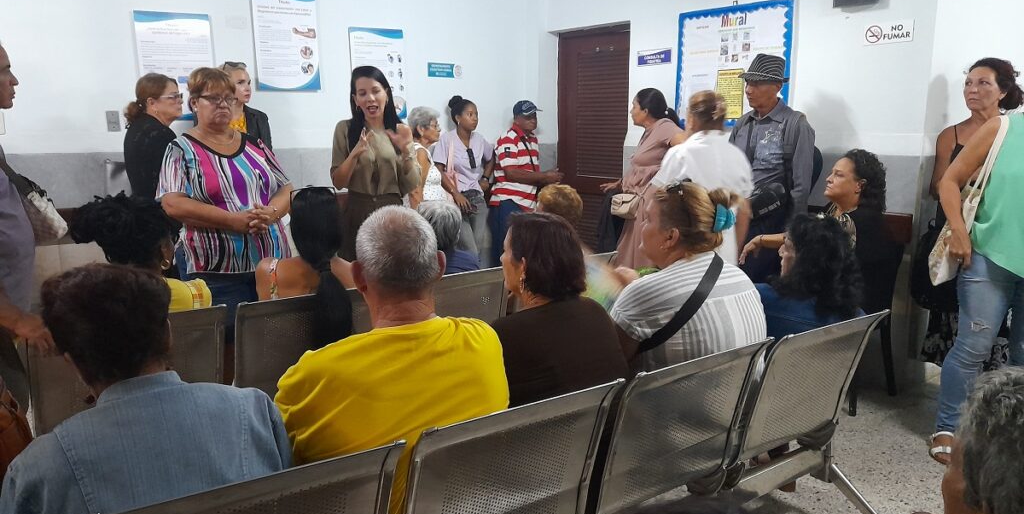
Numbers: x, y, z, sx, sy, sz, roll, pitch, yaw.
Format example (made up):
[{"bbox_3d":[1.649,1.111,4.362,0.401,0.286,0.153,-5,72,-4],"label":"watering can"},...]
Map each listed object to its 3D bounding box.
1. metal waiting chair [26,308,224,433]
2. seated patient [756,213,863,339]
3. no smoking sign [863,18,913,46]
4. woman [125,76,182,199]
[{"bbox_3d":[-1.332,0.541,2.579,0.540,0.793,0.620,-7,12,-36],"label":"metal waiting chair"},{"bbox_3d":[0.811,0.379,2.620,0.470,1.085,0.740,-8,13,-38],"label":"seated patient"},{"bbox_3d":[1.988,-1.183,3.903,0.010,0.106,0.260,-7,13,-36],"label":"no smoking sign"},{"bbox_3d":[-1.766,-0.100,3.793,0.360,1.627,0.480,-4,11,-20],"label":"woman"}]

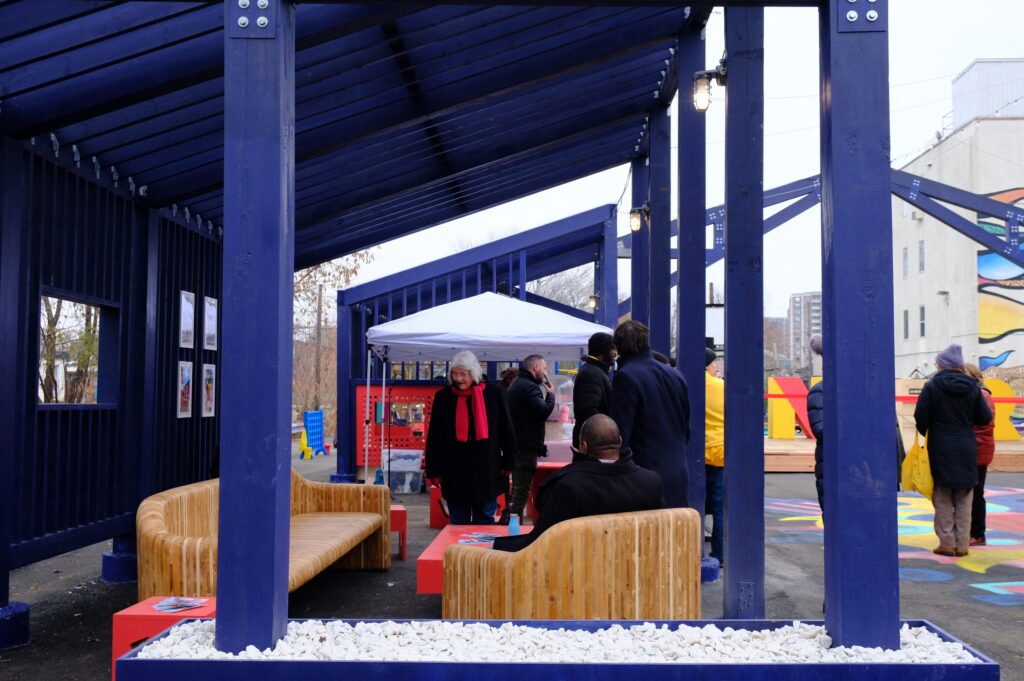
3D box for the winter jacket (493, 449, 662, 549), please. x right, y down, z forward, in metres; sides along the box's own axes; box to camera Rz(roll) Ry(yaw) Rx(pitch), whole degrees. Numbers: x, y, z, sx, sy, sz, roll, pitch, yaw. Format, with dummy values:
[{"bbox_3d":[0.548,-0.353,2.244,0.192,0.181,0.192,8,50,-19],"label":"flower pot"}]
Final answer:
[{"bbox_3d":[0.321,0.846,4.870,0.800,0.630,0.550,1,-3,-7],"label":"winter jacket"}]

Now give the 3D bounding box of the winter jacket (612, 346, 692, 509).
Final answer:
[{"bbox_3d":[0.890,0.592,6.300,0.550,1.080,0.360,2,-4,-22],"label":"winter jacket"}]

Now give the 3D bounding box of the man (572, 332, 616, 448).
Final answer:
[{"bbox_3d":[0.630,0.823,7.600,0.380,1.770,0.540,2,-4,-30],"label":"man"}]

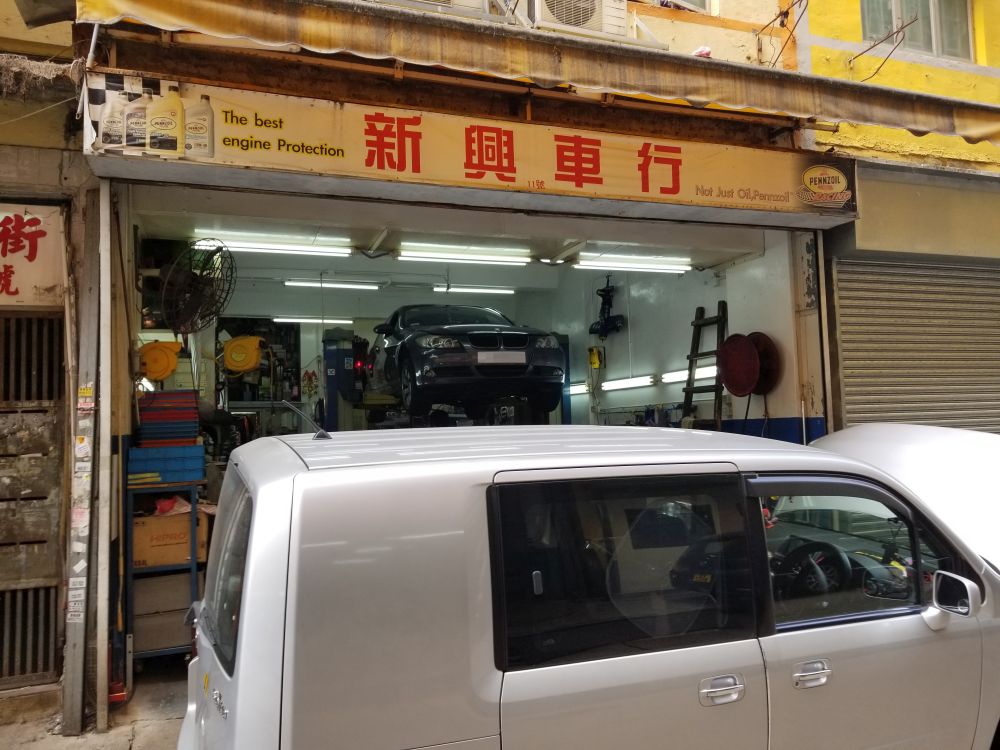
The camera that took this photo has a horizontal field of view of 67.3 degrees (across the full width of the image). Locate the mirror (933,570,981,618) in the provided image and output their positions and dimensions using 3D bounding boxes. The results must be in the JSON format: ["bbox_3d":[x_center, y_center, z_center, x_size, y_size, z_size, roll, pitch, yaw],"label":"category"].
[{"bbox_3d":[1.713,0.815,2.794,0.085,0.140,0.200,-1,-4,-5],"label":"mirror"}]

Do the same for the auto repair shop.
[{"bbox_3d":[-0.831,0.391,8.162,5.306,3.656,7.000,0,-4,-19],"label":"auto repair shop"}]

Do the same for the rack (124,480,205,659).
[{"bbox_3d":[-2.379,1.418,5.395,0.476,1.270,0.500,0,-4,-19],"label":"rack"}]

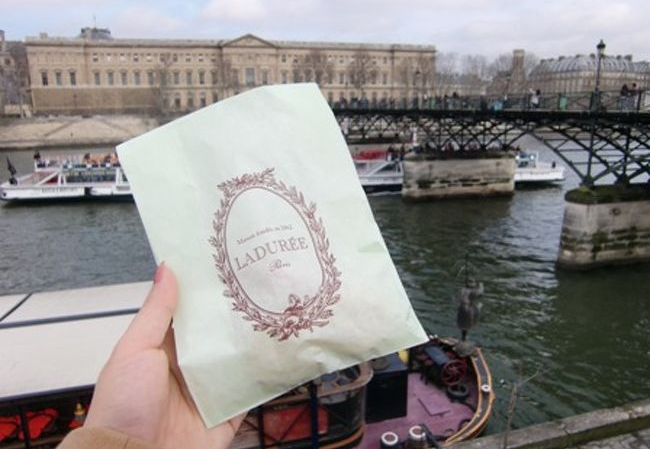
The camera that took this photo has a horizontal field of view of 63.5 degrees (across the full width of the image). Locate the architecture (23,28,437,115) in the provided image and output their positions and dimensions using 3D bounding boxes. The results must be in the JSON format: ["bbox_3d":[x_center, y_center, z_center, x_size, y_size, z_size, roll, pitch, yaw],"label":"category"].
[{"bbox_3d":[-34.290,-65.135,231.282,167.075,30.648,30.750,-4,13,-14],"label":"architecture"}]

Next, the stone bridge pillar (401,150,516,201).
[{"bbox_3d":[13.498,-4.904,52.189,12.300,4.151,2.973,-4,13,-14],"label":"stone bridge pillar"}]

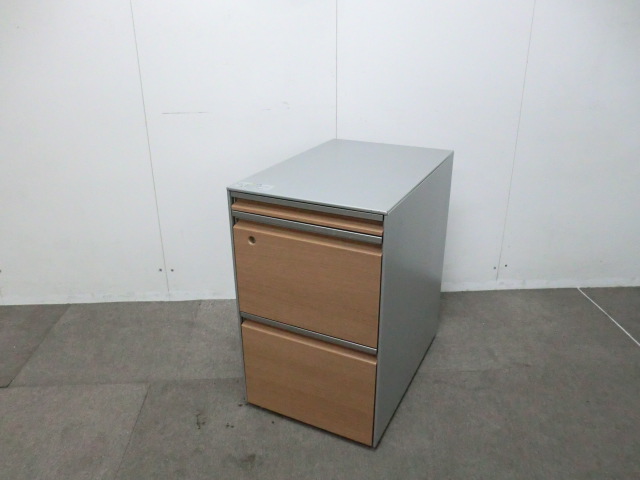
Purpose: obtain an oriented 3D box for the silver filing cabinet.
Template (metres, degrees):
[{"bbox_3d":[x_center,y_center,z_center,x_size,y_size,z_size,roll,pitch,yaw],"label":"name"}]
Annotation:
[{"bbox_3d":[0.092,0.104,1.446,0.393,0.642,0.570,11,26,25],"label":"silver filing cabinet"}]

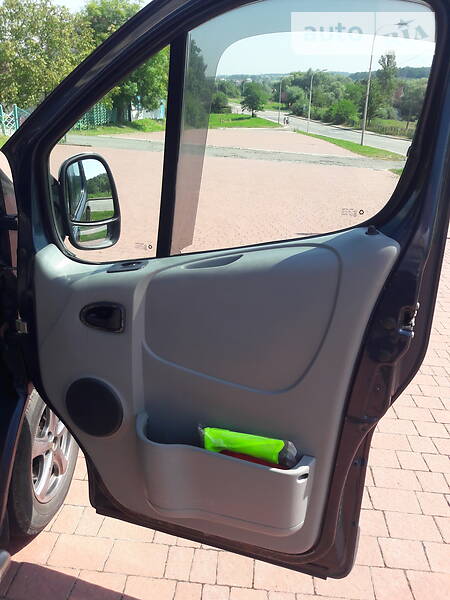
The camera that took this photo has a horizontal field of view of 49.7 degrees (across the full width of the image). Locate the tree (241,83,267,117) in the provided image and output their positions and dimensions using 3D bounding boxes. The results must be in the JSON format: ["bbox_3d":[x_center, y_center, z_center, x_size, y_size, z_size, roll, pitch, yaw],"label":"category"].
[{"bbox_3d":[7.416,-50.404,122.000,6.700,8.000,6.700,0,24,0],"label":"tree"}]

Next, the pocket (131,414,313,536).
[{"bbox_3d":[-0.015,0.476,1.304,0.460,0.220,0.115,9,22,16],"label":"pocket"}]

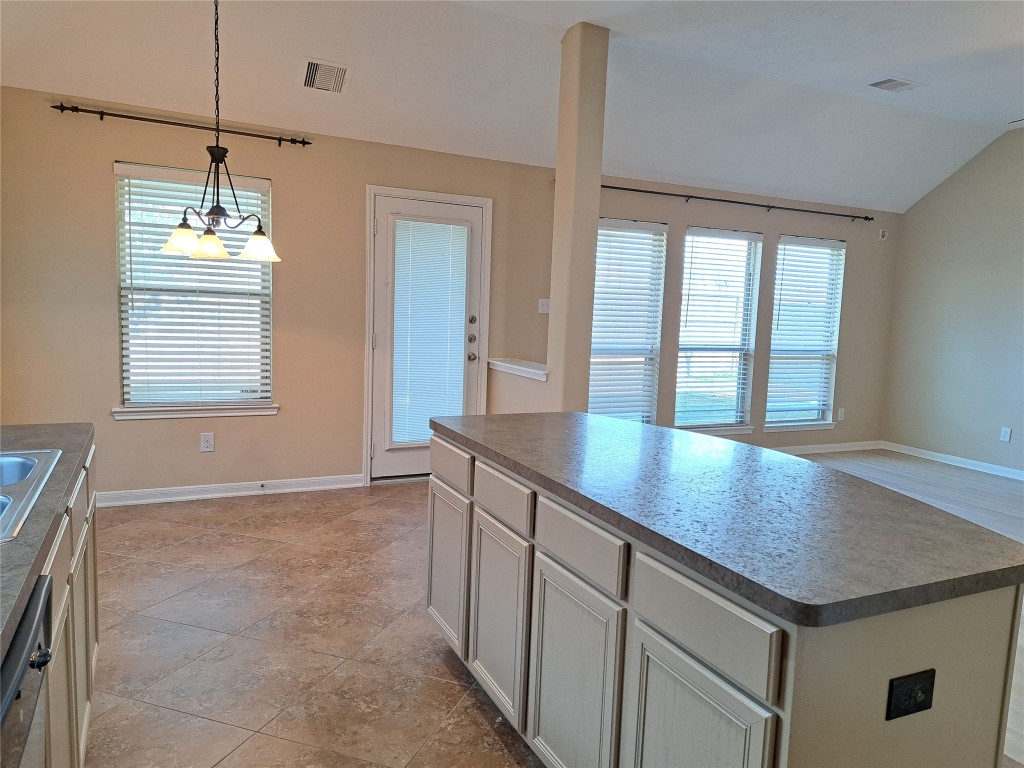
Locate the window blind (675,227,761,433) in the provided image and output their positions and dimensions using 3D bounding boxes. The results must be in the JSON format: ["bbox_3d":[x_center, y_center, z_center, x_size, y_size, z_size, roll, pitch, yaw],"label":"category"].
[{"bbox_3d":[1.883,-0.502,6.466,0.880,1.762,0.070,-1,7,-25],"label":"window blind"}]

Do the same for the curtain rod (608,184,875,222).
[{"bbox_3d":[1.964,-1.601,6.286,3.604,0.077,0.090,-1,7,-25],"label":"curtain rod"}]

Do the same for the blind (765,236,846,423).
[{"bbox_3d":[2.859,-0.545,6.926,0.885,1.716,0.070,-1,7,-25],"label":"blind"}]

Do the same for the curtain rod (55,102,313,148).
[{"bbox_3d":[-1.989,-1.589,4.403,1.462,0.080,0.090,-1,7,-25],"label":"curtain rod"}]

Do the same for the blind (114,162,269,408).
[{"bbox_3d":[-2.030,-0.602,4.588,0.908,1.492,0.070,-1,7,-25],"label":"blind"}]

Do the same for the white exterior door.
[{"bbox_3d":[-0.629,-0.323,5.282,0.861,2.060,0.060,-1,7,-25],"label":"white exterior door"}]

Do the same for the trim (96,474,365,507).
[{"bbox_3d":[-1.874,0.721,4.779,1.757,0.094,0.018,-1,7,-25],"label":"trim"}]

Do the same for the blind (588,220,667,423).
[{"bbox_3d":[0.916,-0.486,6.007,0.835,1.758,0.070,-1,7,-25],"label":"blind"}]

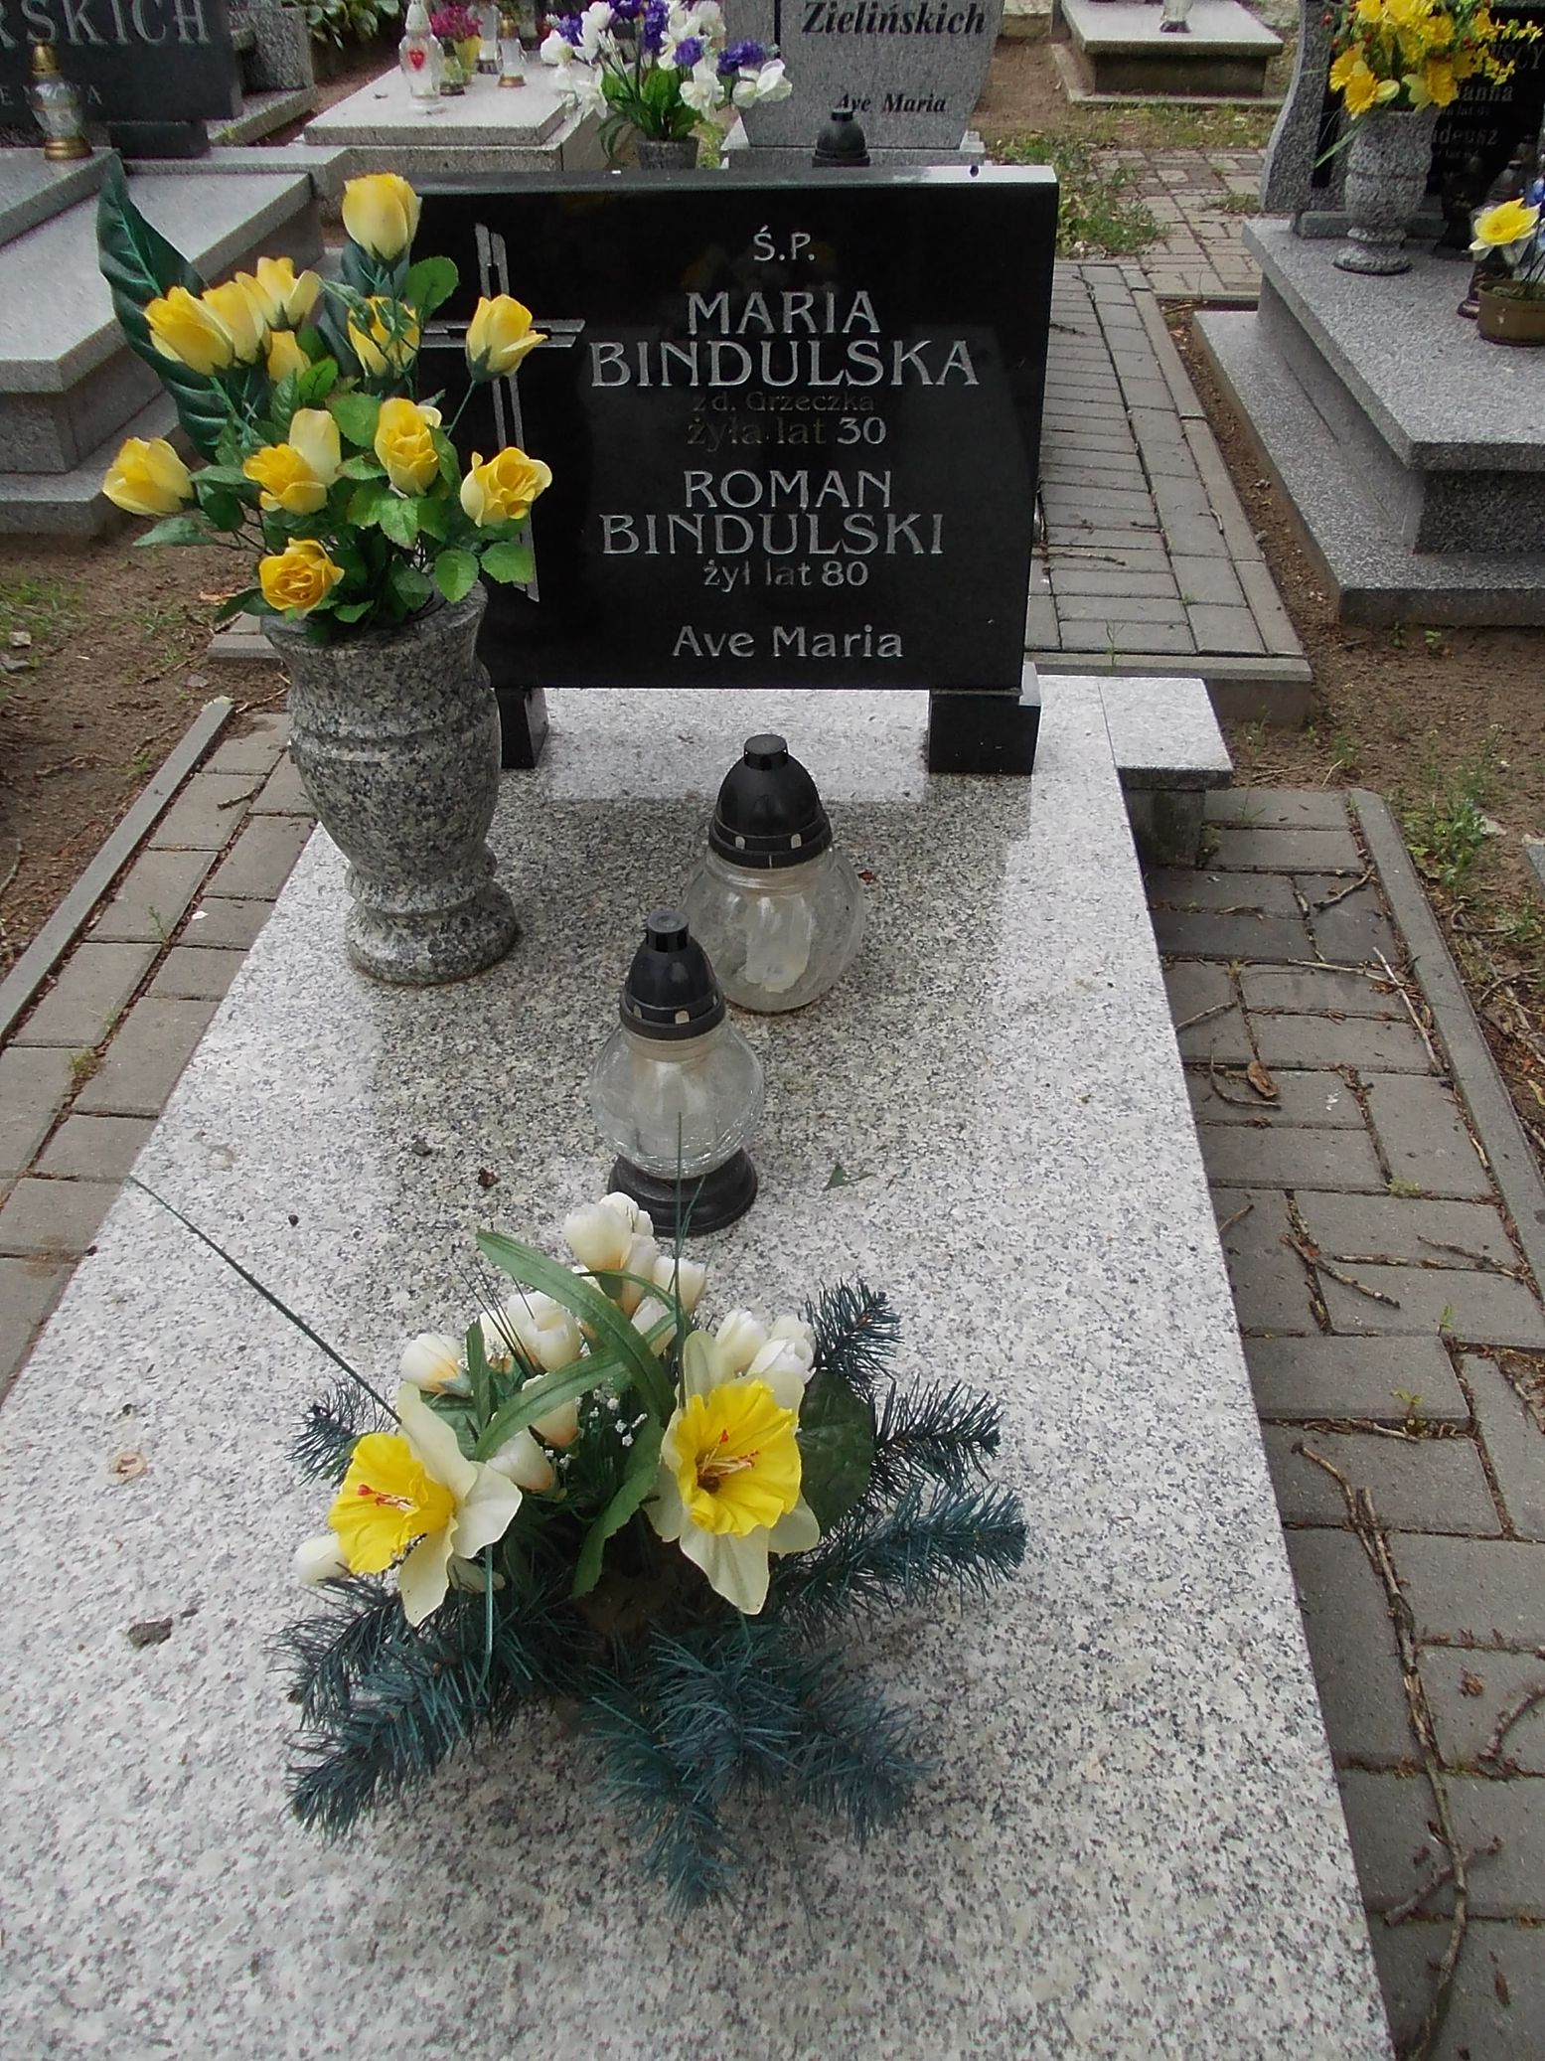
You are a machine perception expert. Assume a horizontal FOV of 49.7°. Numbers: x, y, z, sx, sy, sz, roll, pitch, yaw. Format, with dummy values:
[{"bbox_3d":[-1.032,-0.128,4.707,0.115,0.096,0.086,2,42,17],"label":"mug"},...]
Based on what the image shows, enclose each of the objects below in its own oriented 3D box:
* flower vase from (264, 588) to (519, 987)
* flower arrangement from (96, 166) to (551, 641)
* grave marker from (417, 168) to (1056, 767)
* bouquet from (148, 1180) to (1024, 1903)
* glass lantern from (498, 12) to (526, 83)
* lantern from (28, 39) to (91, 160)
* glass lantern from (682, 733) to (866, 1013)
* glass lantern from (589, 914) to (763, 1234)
[{"bbox_3d":[-0.344,-0.233,1.573,0.196,0.356,0.196,2,38,4],"label":"flower vase"},{"bbox_3d":[-0.364,-0.488,1.353,0.380,0.390,0.320,2,38,4],"label":"flower arrangement"},{"bbox_3d":[-0.051,-0.622,1.918,0.720,0.640,0.120,1,35,3],"label":"grave marker"},{"bbox_3d":[-0.088,0.267,1.003,0.480,0.260,0.400,2,38,4],"label":"bouquet"},{"bbox_3d":[-0.767,-2.845,4.837,0.082,0.181,0.082,2,38,4],"label":"glass lantern"},{"bbox_3d":[-1.669,-2.153,3.865,0.118,0.231,0.118,2,38,4],"label":"lantern"},{"bbox_3d":[-0.002,-0.151,1.540,0.173,0.258,0.173,2,38,4],"label":"glass lantern"},{"bbox_3d":[-0.075,0.027,1.302,0.137,0.272,0.137,2,38,4],"label":"glass lantern"}]

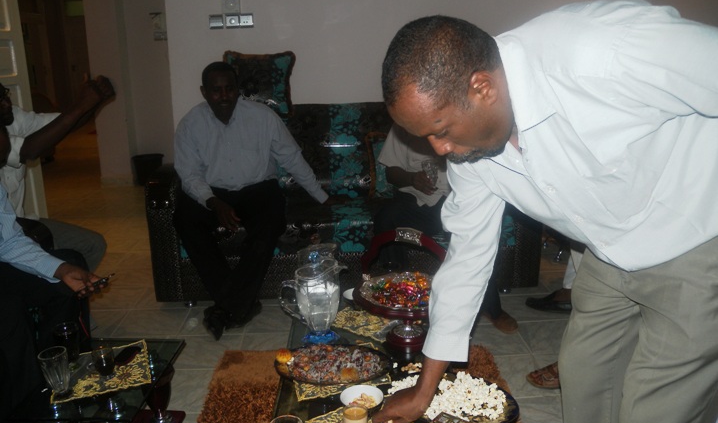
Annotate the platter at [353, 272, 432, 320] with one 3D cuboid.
[{"bbox_3d":[0.138,0.256,1.793,0.335,0.095,0.335,-2,15,-3],"label":"platter"}]

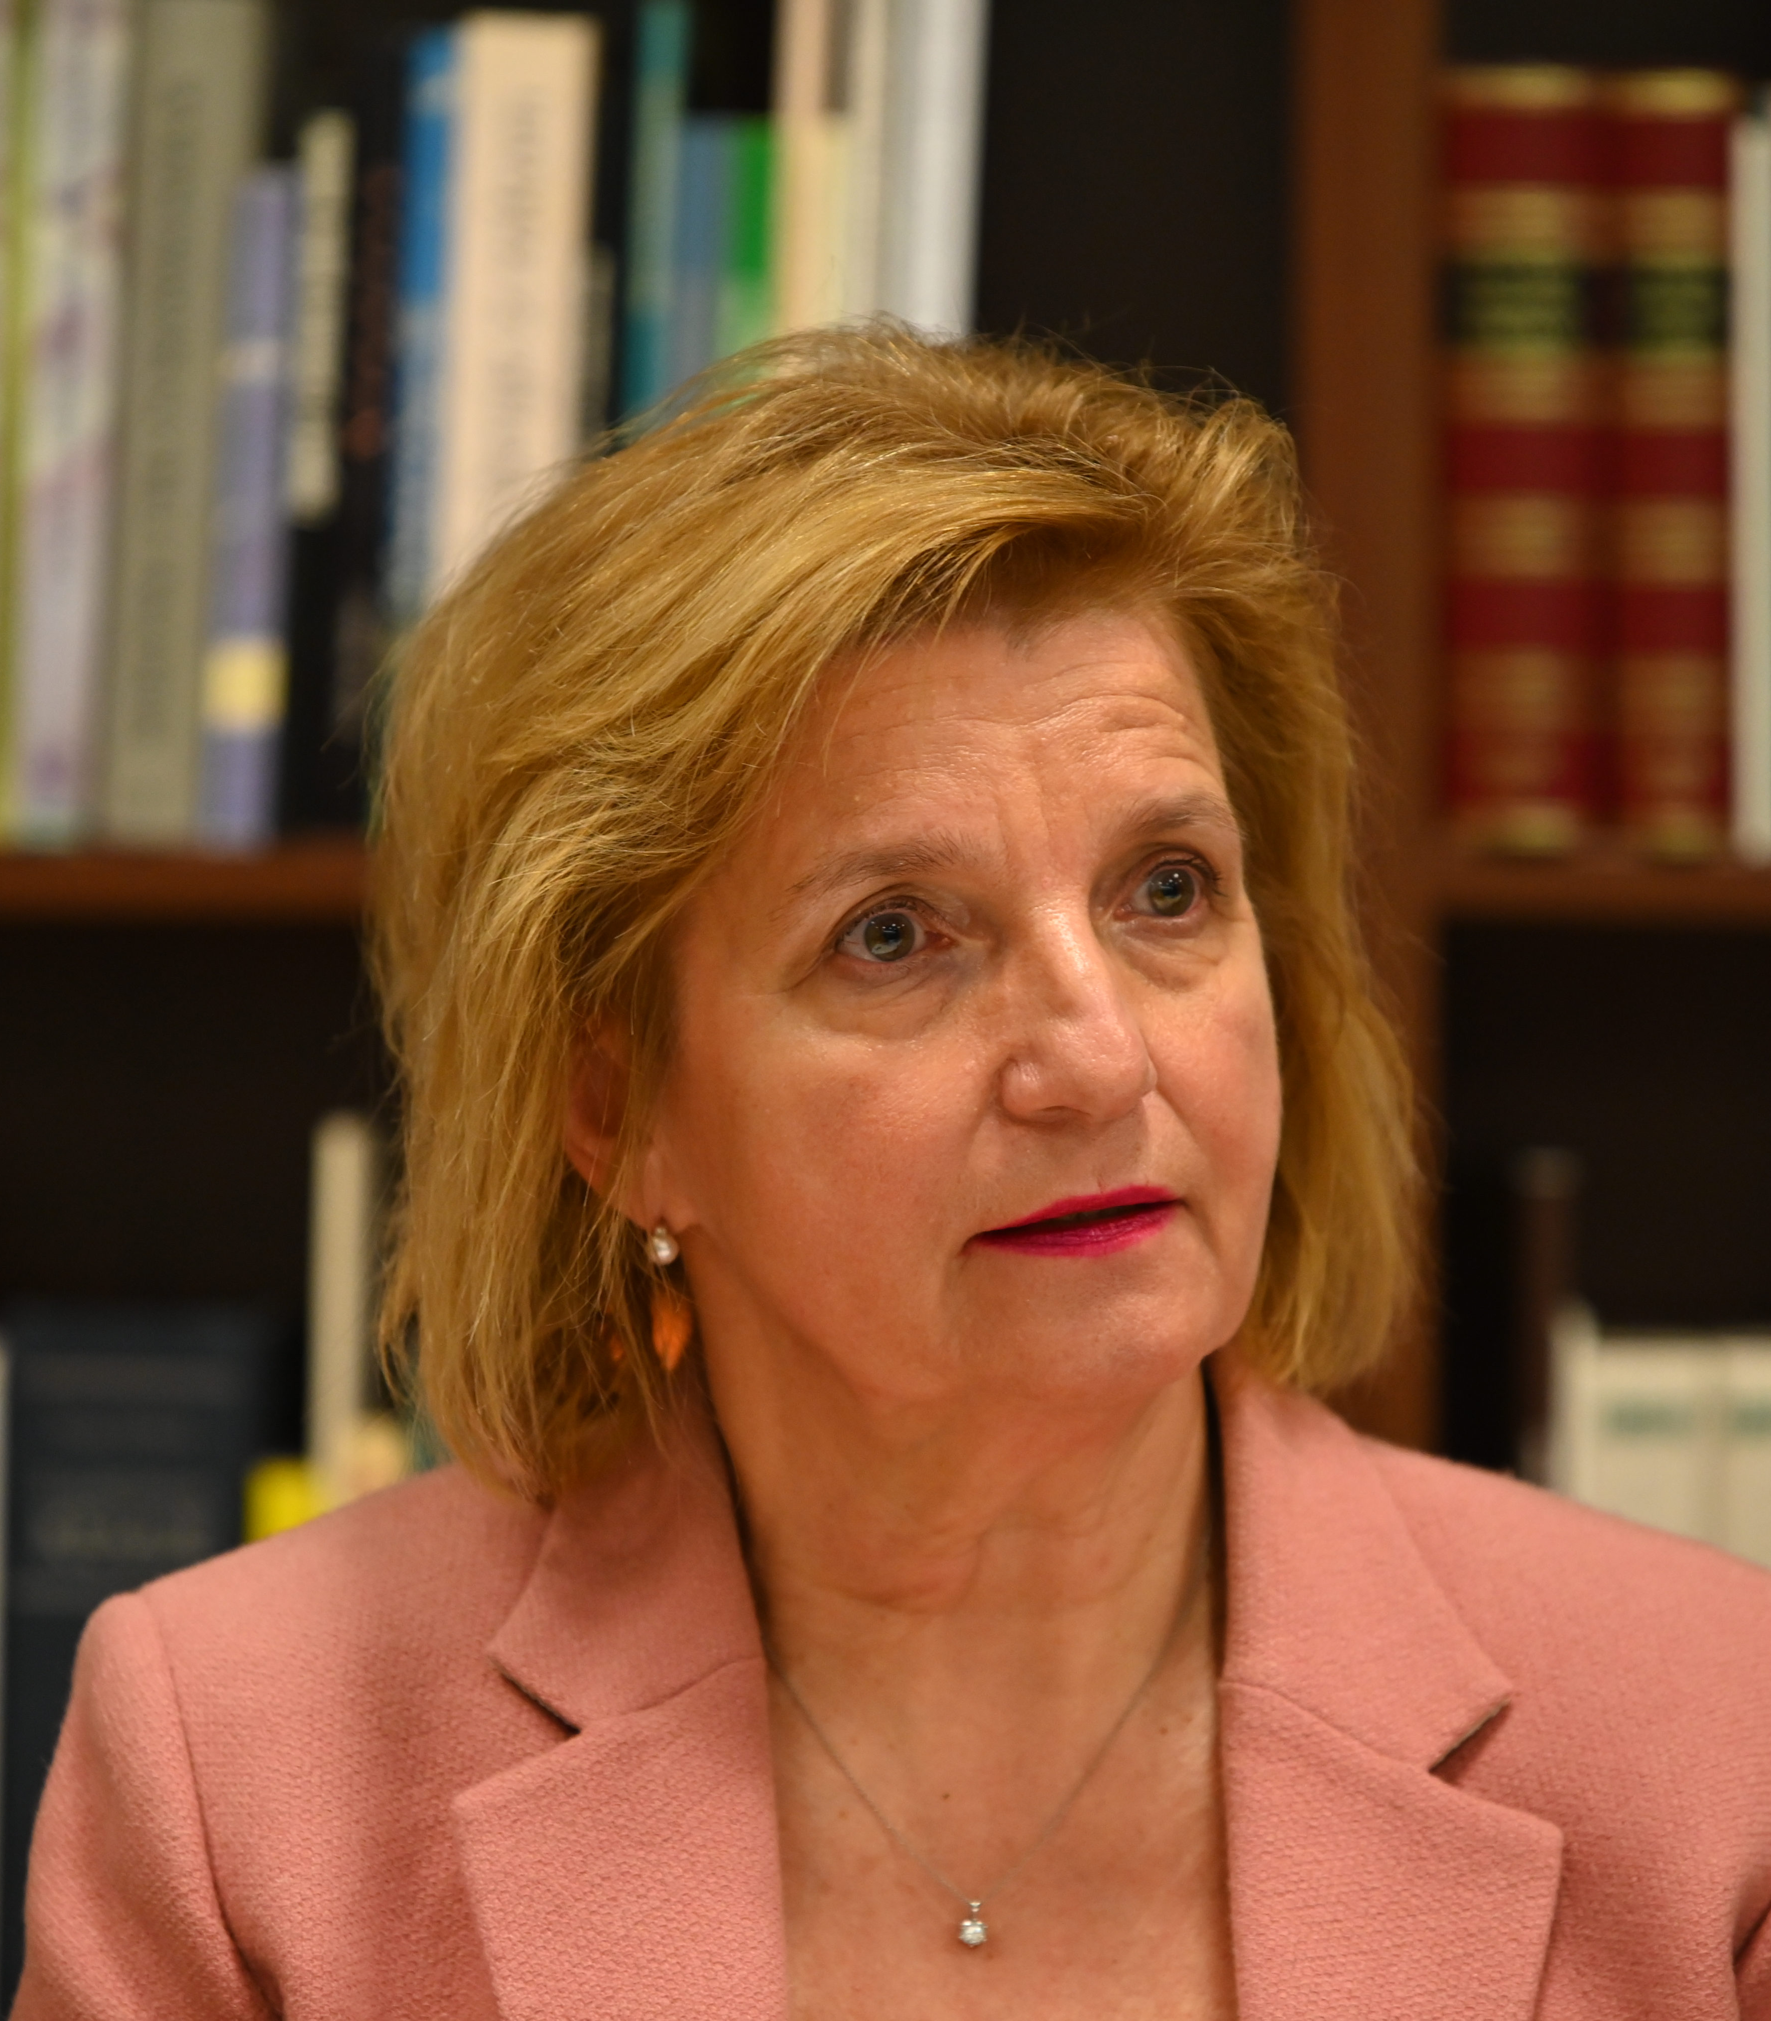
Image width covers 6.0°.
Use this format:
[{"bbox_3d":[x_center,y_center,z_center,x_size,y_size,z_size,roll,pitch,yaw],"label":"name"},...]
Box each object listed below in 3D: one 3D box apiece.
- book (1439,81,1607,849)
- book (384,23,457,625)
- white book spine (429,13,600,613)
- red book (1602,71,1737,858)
[{"bbox_3d":[0.195,-0.165,5.180,0.047,0.233,0.160,0,0,0],"label":"book"},{"bbox_3d":[-0.141,-0.172,5.183,0.015,0.245,0.165,2,0,0],"label":"book"},{"bbox_3d":[-0.112,-0.175,5.185,0.038,0.249,0.170,3,0,0],"label":"white book spine"},{"bbox_3d":[0.233,-0.166,5.098,0.039,0.233,0.170,0,2,0],"label":"red book"}]

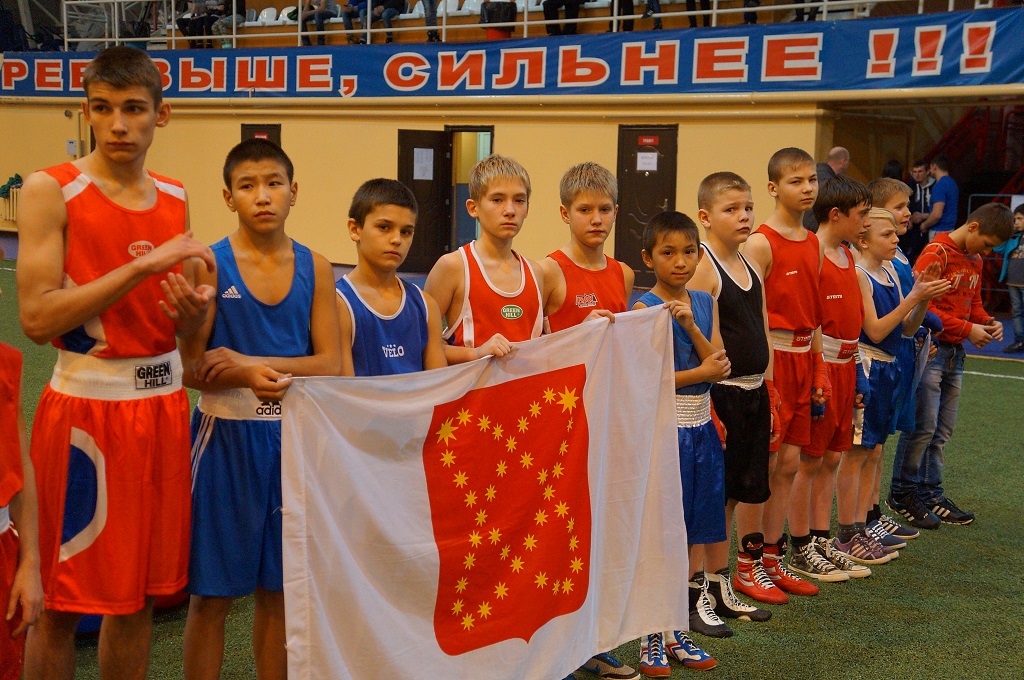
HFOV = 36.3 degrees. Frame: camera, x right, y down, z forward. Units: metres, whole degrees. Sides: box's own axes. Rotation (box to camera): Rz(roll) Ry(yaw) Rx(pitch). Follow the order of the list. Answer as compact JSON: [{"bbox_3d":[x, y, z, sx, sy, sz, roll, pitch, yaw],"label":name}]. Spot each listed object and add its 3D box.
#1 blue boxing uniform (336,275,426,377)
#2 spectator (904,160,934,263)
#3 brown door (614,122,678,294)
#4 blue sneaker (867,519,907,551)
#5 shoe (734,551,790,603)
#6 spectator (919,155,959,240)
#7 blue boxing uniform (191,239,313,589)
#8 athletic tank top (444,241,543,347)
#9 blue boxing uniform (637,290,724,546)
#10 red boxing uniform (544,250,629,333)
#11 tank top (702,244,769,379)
[{"bbox_3d":[-0.309,0.049,3.730,0.270,0.410,0.200,-3,8,-33],"label":"blue boxing uniform"},{"bbox_3d":[4.551,-1.178,17.590,0.500,1.720,0.340,2,6,5],"label":"spectator"},{"bbox_3d":[1.697,-1.677,19.709,0.930,2.080,0.090,7,8,40],"label":"brown door"},{"bbox_3d":[1.448,0.746,6.139,0.092,0.105,0.250,-3,8,-37],"label":"blue sneaker"},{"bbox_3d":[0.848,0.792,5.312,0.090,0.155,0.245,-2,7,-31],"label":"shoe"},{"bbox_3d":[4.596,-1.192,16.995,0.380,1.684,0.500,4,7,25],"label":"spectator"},{"bbox_3d":[-0.588,0.174,3.540,0.330,0.820,0.230,-1,7,-26],"label":"blue boxing uniform"},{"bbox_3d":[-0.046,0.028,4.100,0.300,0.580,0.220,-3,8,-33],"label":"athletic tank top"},{"bbox_3d":[0.490,0.228,4.540,0.300,0.750,0.210,-1,7,-25],"label":"blue boxing uniform"},{"bbox_3d":[0.209,-0.035,4.330,0.270,0.420,0.200,-3,8,-35],"label":"red boxing uniform"},{"bbox_3d":[0.708,-0.092,5.040,0.230,0.430,0.310,7,9,43],"label":"tank top"}]

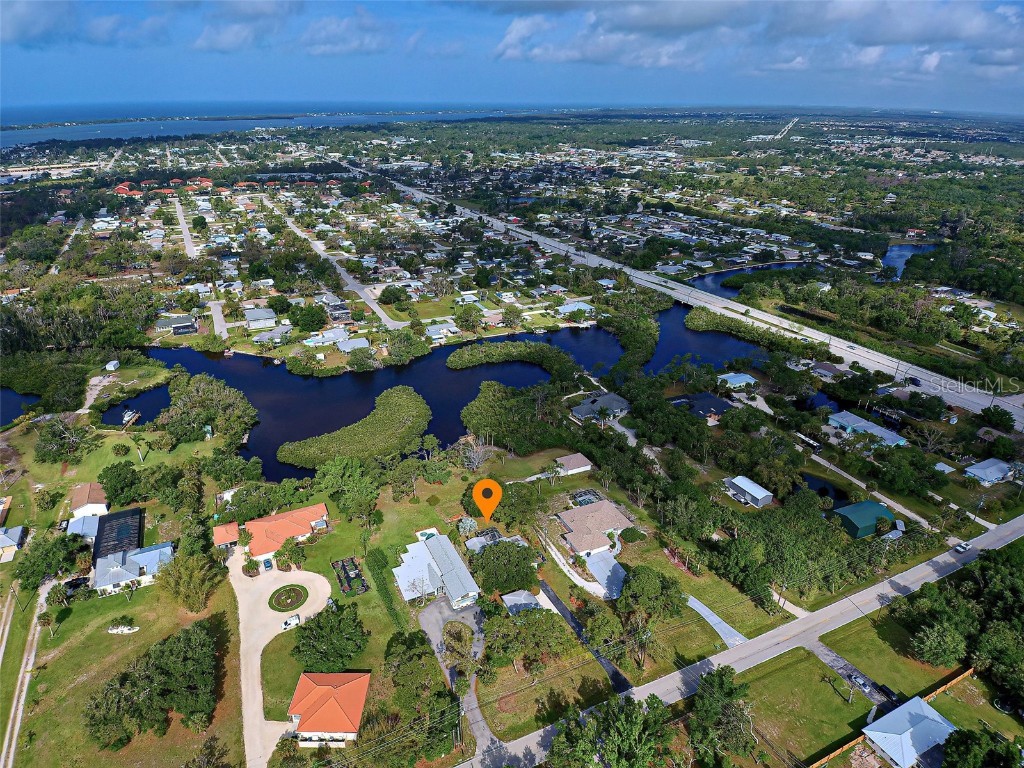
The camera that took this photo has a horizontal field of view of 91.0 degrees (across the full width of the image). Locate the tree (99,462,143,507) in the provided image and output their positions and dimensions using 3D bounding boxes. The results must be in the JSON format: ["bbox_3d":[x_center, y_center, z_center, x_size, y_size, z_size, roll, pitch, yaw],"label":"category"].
[{"bbox_3d":[-142.790,36.930,184.020,13.870,13.850,13.870,0,29,0],"label":"tree"}]

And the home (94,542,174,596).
[{"bbox_3d":[-118.440,56.950,157.690,20.500,5.000,14.600,-13,32,-22],"label":"home"}]

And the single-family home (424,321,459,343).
[{"bbox_3d":[-39.910,-30.280,292.890,16.740,4.200,15.260,-7,30,-13],"label":"single-family home"}]

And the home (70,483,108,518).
[{"bbox_3d":[-140.850,37.700,168.560,9.010,5.100,13.800,-17,33,-28],"label":"home"}]

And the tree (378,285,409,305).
[{"bbox_3d":[-86.150,-64.250,365.430,21.060,13.190,21.060,0,29,0],"label":"tree"}]

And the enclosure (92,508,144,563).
[{"bbox_3d":[-119.720,46.760,154.100,10.330,3.500,19.500,-17,33,-28],"label":"enclosure"}]

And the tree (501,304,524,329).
[{"bbox_3d":[0.160,-42.790,327.550,15.020,13.770,15.020,0,29,0],"label":"tree"}]

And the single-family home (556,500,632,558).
[{"bbox_3d":[29.140,48.810,173.750,22.200,5.000,18.000,-13,32,-22],"label":"single-family home"}]

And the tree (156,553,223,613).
[{"bbox_3d":[-93.310,58.010,146.310,16.780,14.560,16.780,0,29,0],"label":"tree"}]

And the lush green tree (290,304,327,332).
[{"bbox_3d":[-121.080,-39.270,299.230,21.500,13.000,18.000,-12,31,-20],"label":"lush green tree"}]

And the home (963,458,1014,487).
[{"bbox_3d":[190.170,34.360,200.950,16.500,5.000,8.800,-13,32,-23],"label":"home"}]

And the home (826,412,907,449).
[{"bbox_3d":[145.520,18.760,206.170,10.610,4.400,24.840,-15,33,-26],"label":"home"}]

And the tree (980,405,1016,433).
[{"bbox_3d":[221.060,15.680,228.640,11.910,11.500,11.910,-22,36,-35],"label":"tree"}]

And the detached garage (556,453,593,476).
[{"bbox_3d":[25.450,32.260,203.900,11.300,4.300,8.600,-11,31,-20],"label":"detached garage"}]

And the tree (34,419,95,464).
[{"bbox_3d":[-183.230,23.380,205.810,20.530,13.000,19.560,24,37,36],"label":"tree"}]

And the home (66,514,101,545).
[{"bbox_3d":[-142.900,49.230,168.180,8.000,4.800,8.400,-12,31,-22],"label":"home"}]

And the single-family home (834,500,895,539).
[{"bbox_3d":[123.170,46.740,176.270,16.000,6.000,10.500,-10,31,-18],"label":"single-family home"}]

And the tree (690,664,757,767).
[{"bbox_3d":[48.280,75.470,115.610,14.030,13.000,18.950,21,35,32],"label":"tree"}]

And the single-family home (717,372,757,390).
[{"bbox_3d":[108.160,-1.730,242.800,13.140,4.300,11.230,-13,32,-22],"label":"single-family home"}]

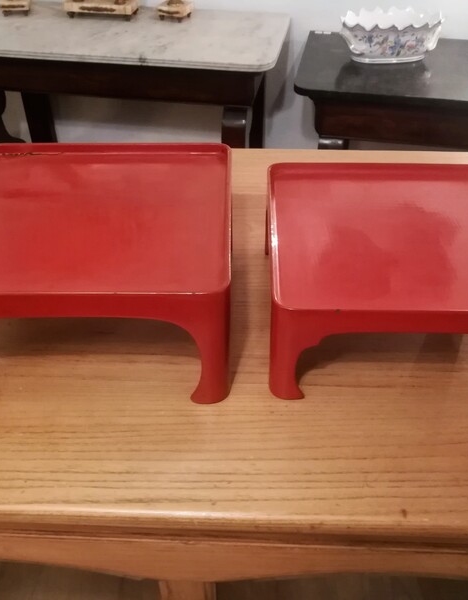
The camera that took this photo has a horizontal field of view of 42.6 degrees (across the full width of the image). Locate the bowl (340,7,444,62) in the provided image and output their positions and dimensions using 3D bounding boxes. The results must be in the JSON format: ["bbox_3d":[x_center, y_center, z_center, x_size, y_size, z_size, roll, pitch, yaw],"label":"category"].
[{"bbox_3d":[0.433,-0.731,1.665,0.284,0.110,0.162,0,41,1],"label":"bowl"}]

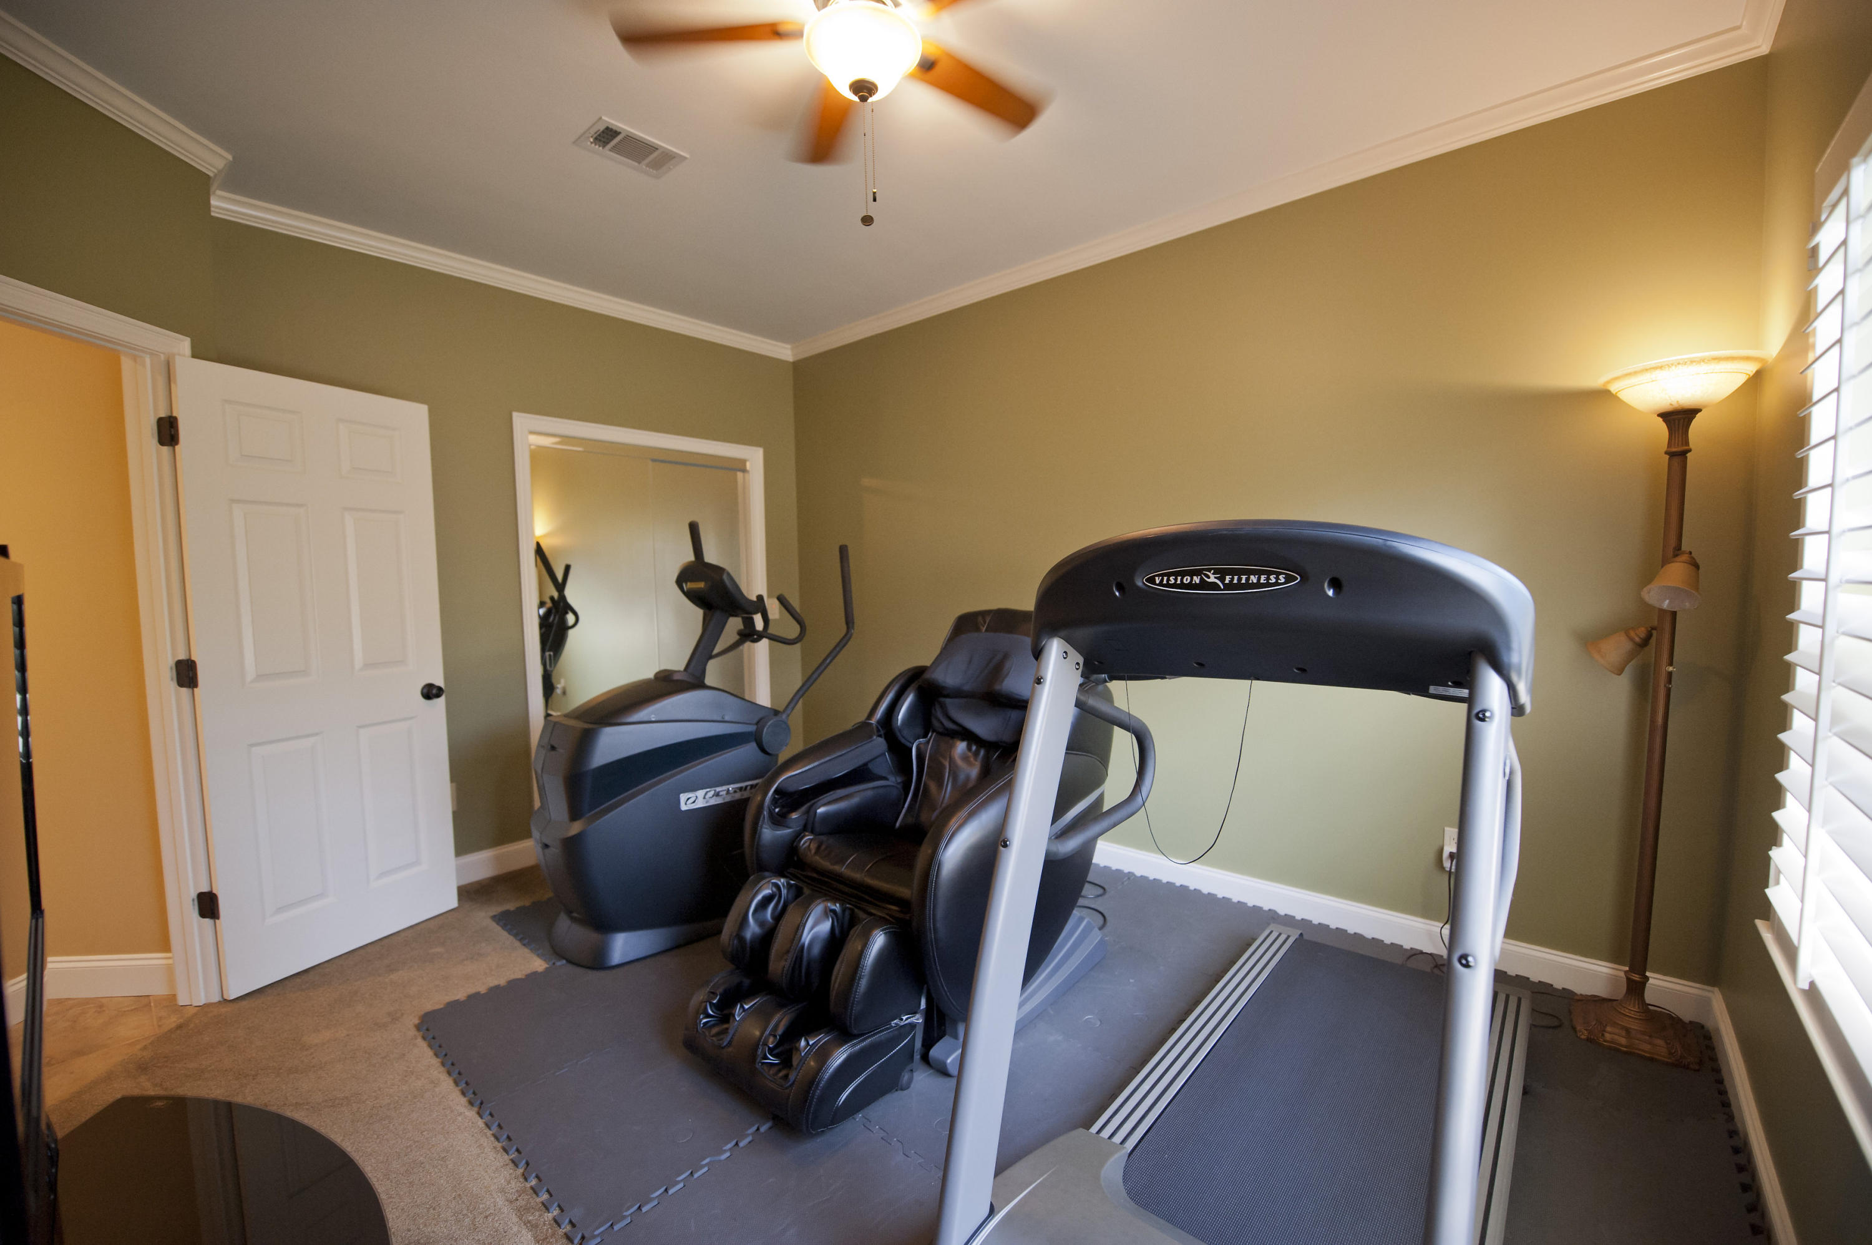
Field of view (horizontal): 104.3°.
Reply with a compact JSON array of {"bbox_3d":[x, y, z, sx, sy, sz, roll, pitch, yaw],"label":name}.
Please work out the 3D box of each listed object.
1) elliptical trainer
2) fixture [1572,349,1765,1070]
[{"bbox_3d":[-0.833,0.361,3.105,1.700,1.570,0.700,-5,5,-45],"label":"elliptical trainer"},{"bbox_3d":[1.996,0.245,2.004,0.350,1.860,0.350,2,5,40],"label":"fixture"}]

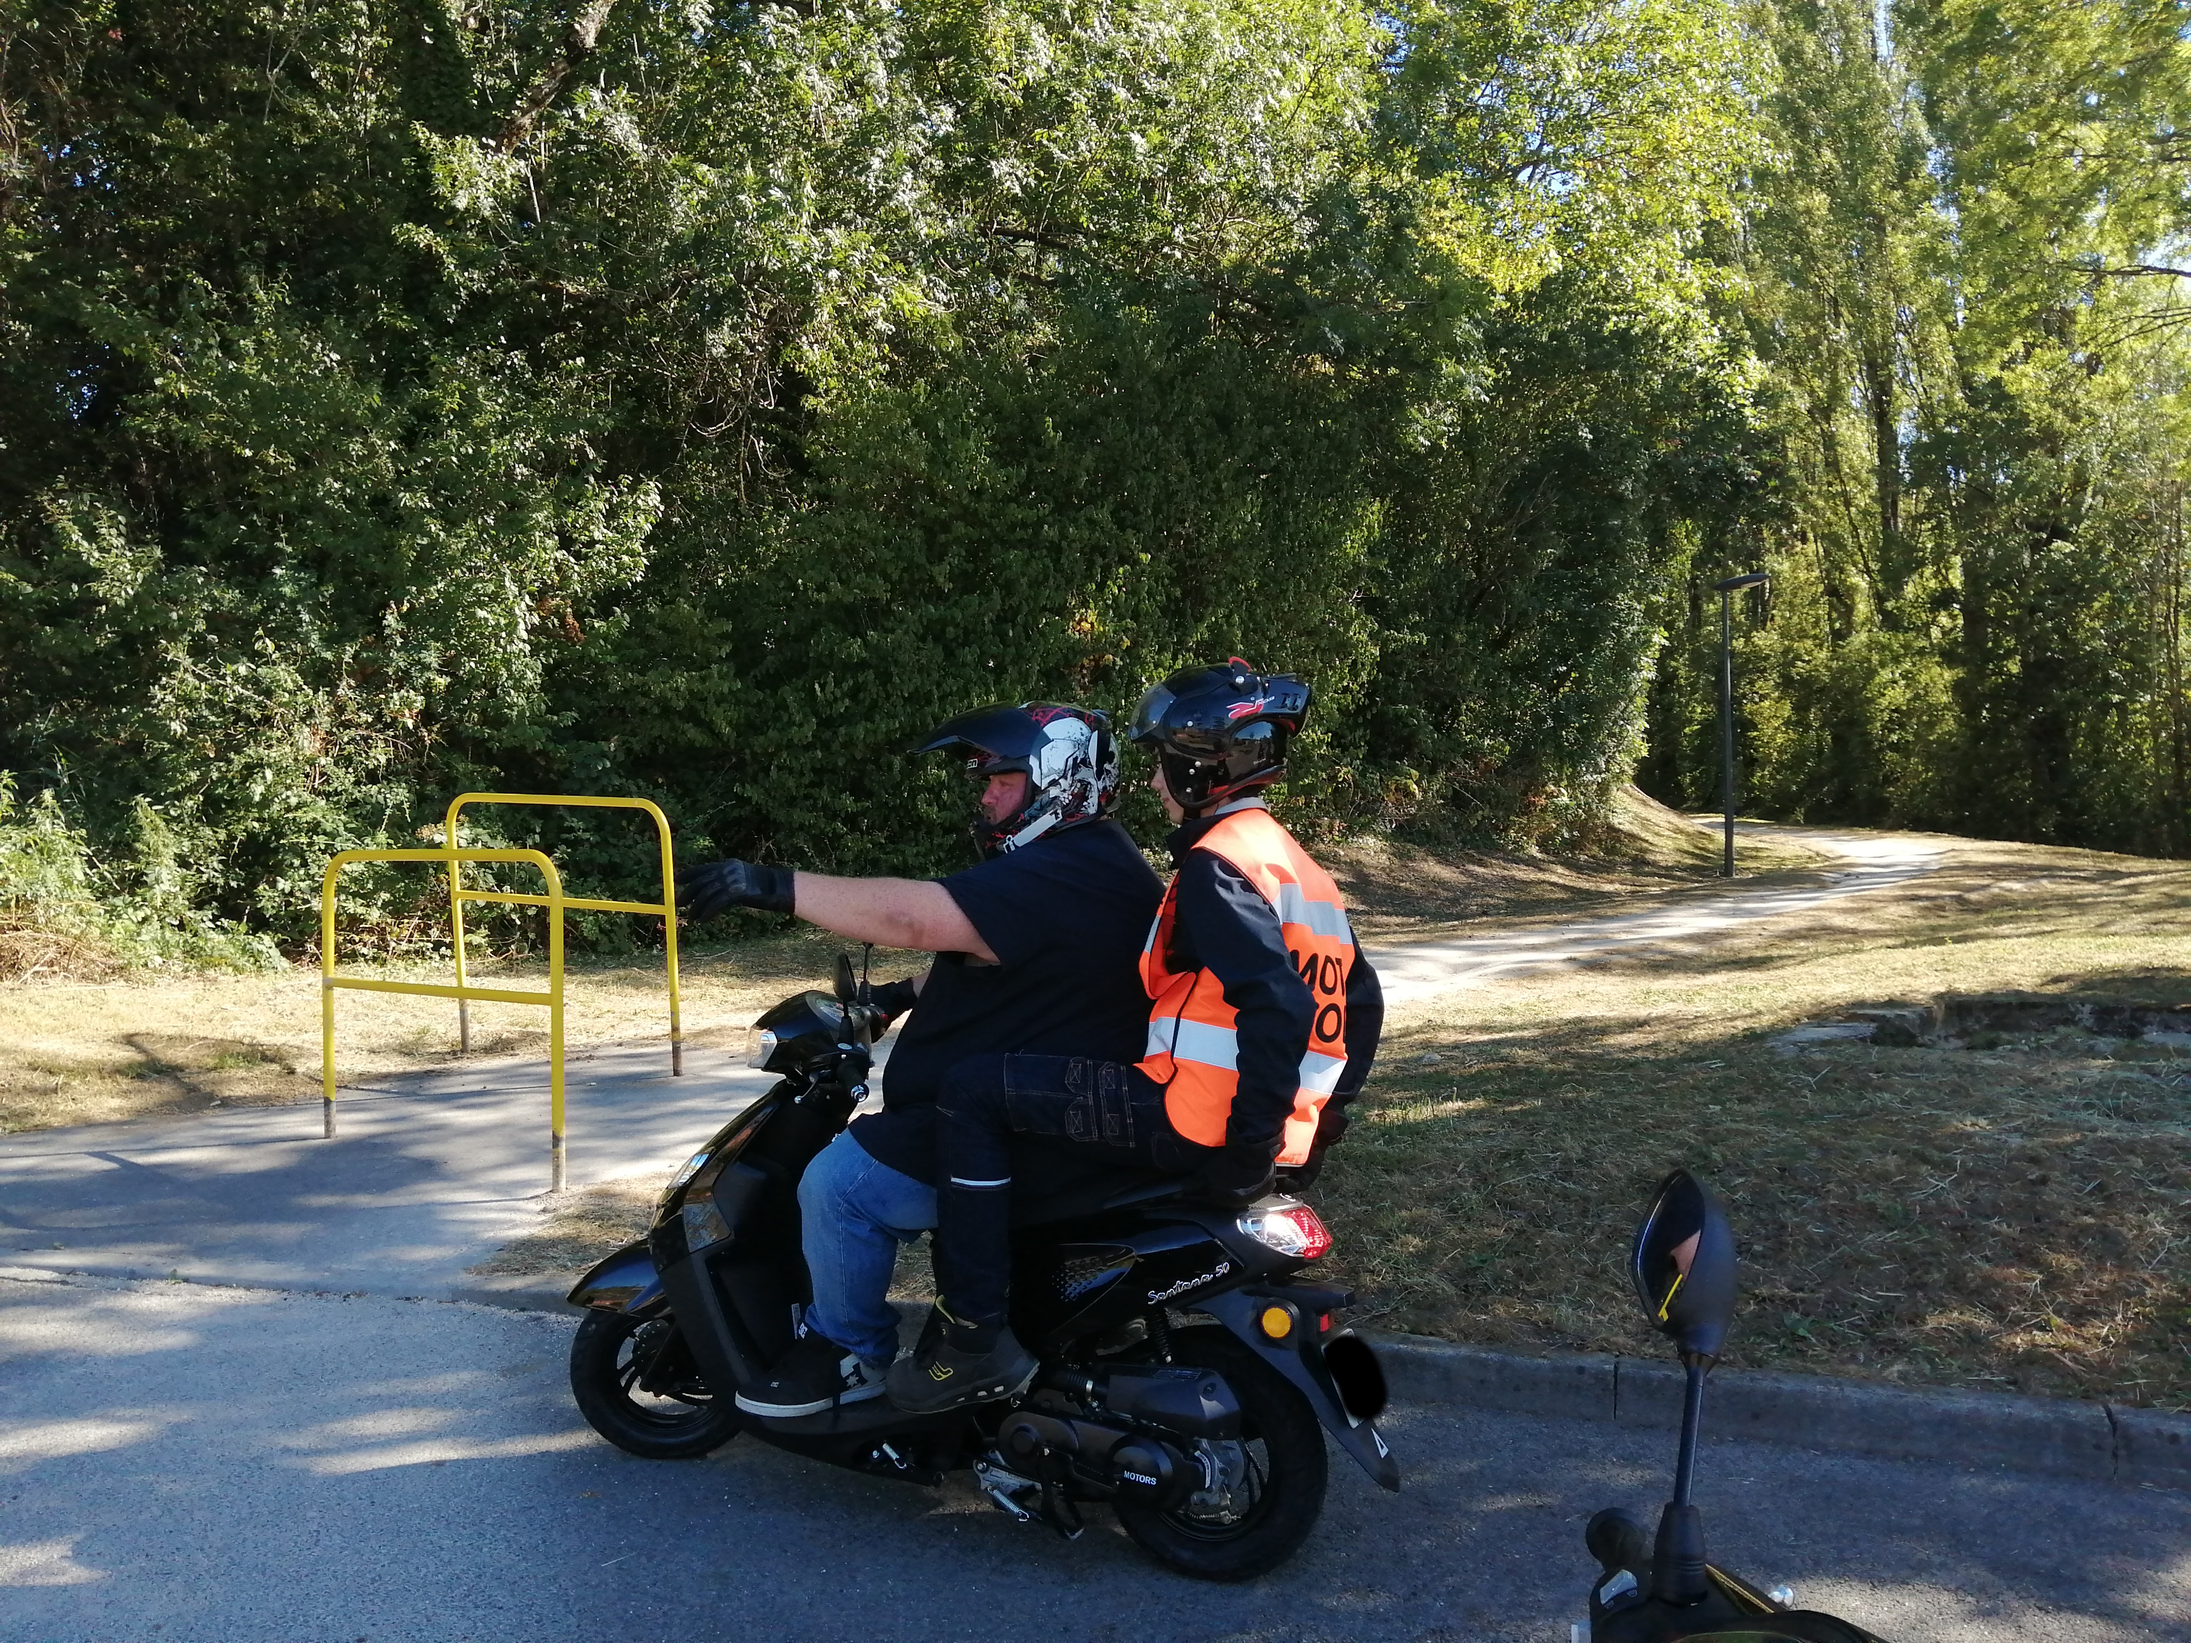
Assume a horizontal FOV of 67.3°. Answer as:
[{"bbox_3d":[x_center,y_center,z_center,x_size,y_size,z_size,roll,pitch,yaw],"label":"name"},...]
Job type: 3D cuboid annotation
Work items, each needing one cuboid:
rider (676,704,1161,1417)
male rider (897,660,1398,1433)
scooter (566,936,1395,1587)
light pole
[{"bbox_3d":[-0.264,0.462,3.221,0.930,1.380,0.660,-1,0,26],"label":"rider"},{"bbox_3d":[0.085,0.403,3.080,0.860,1.380,0.600,-1,0,26],"label":"male rider"},{"bbox_3d":[-0.318,0.819,3.281,1.870,1.120,0.700,-1,0,26],"label":"scooter"},{"bbox_3d":[9.227,-1.369,23.500,0.850,4.380,0.400,-1,0,23],"label":"light pole"}]

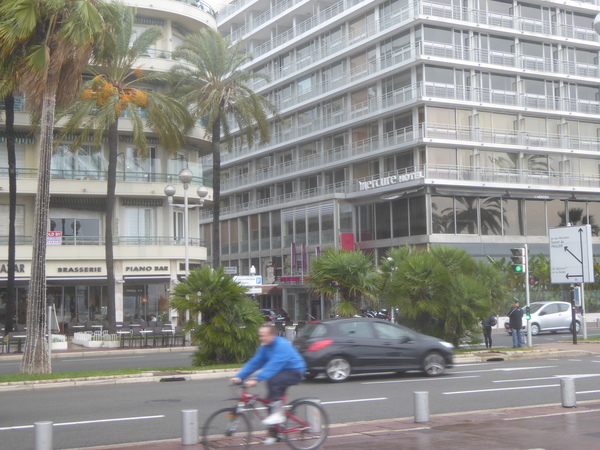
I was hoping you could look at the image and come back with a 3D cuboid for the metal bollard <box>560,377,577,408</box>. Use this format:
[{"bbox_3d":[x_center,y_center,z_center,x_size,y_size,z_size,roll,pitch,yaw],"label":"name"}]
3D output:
[{"bbox_3d":[4.717,2.954,16.112,0.235,0.485,0.235,1,-5,-26],"label":"metal bollard"}]

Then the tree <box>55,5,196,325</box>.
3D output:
[{"bbox_3d":[-8.264,-2.508,43.920,6.300,16.125,6.000,0,-4,-11],"label":"tree"}]

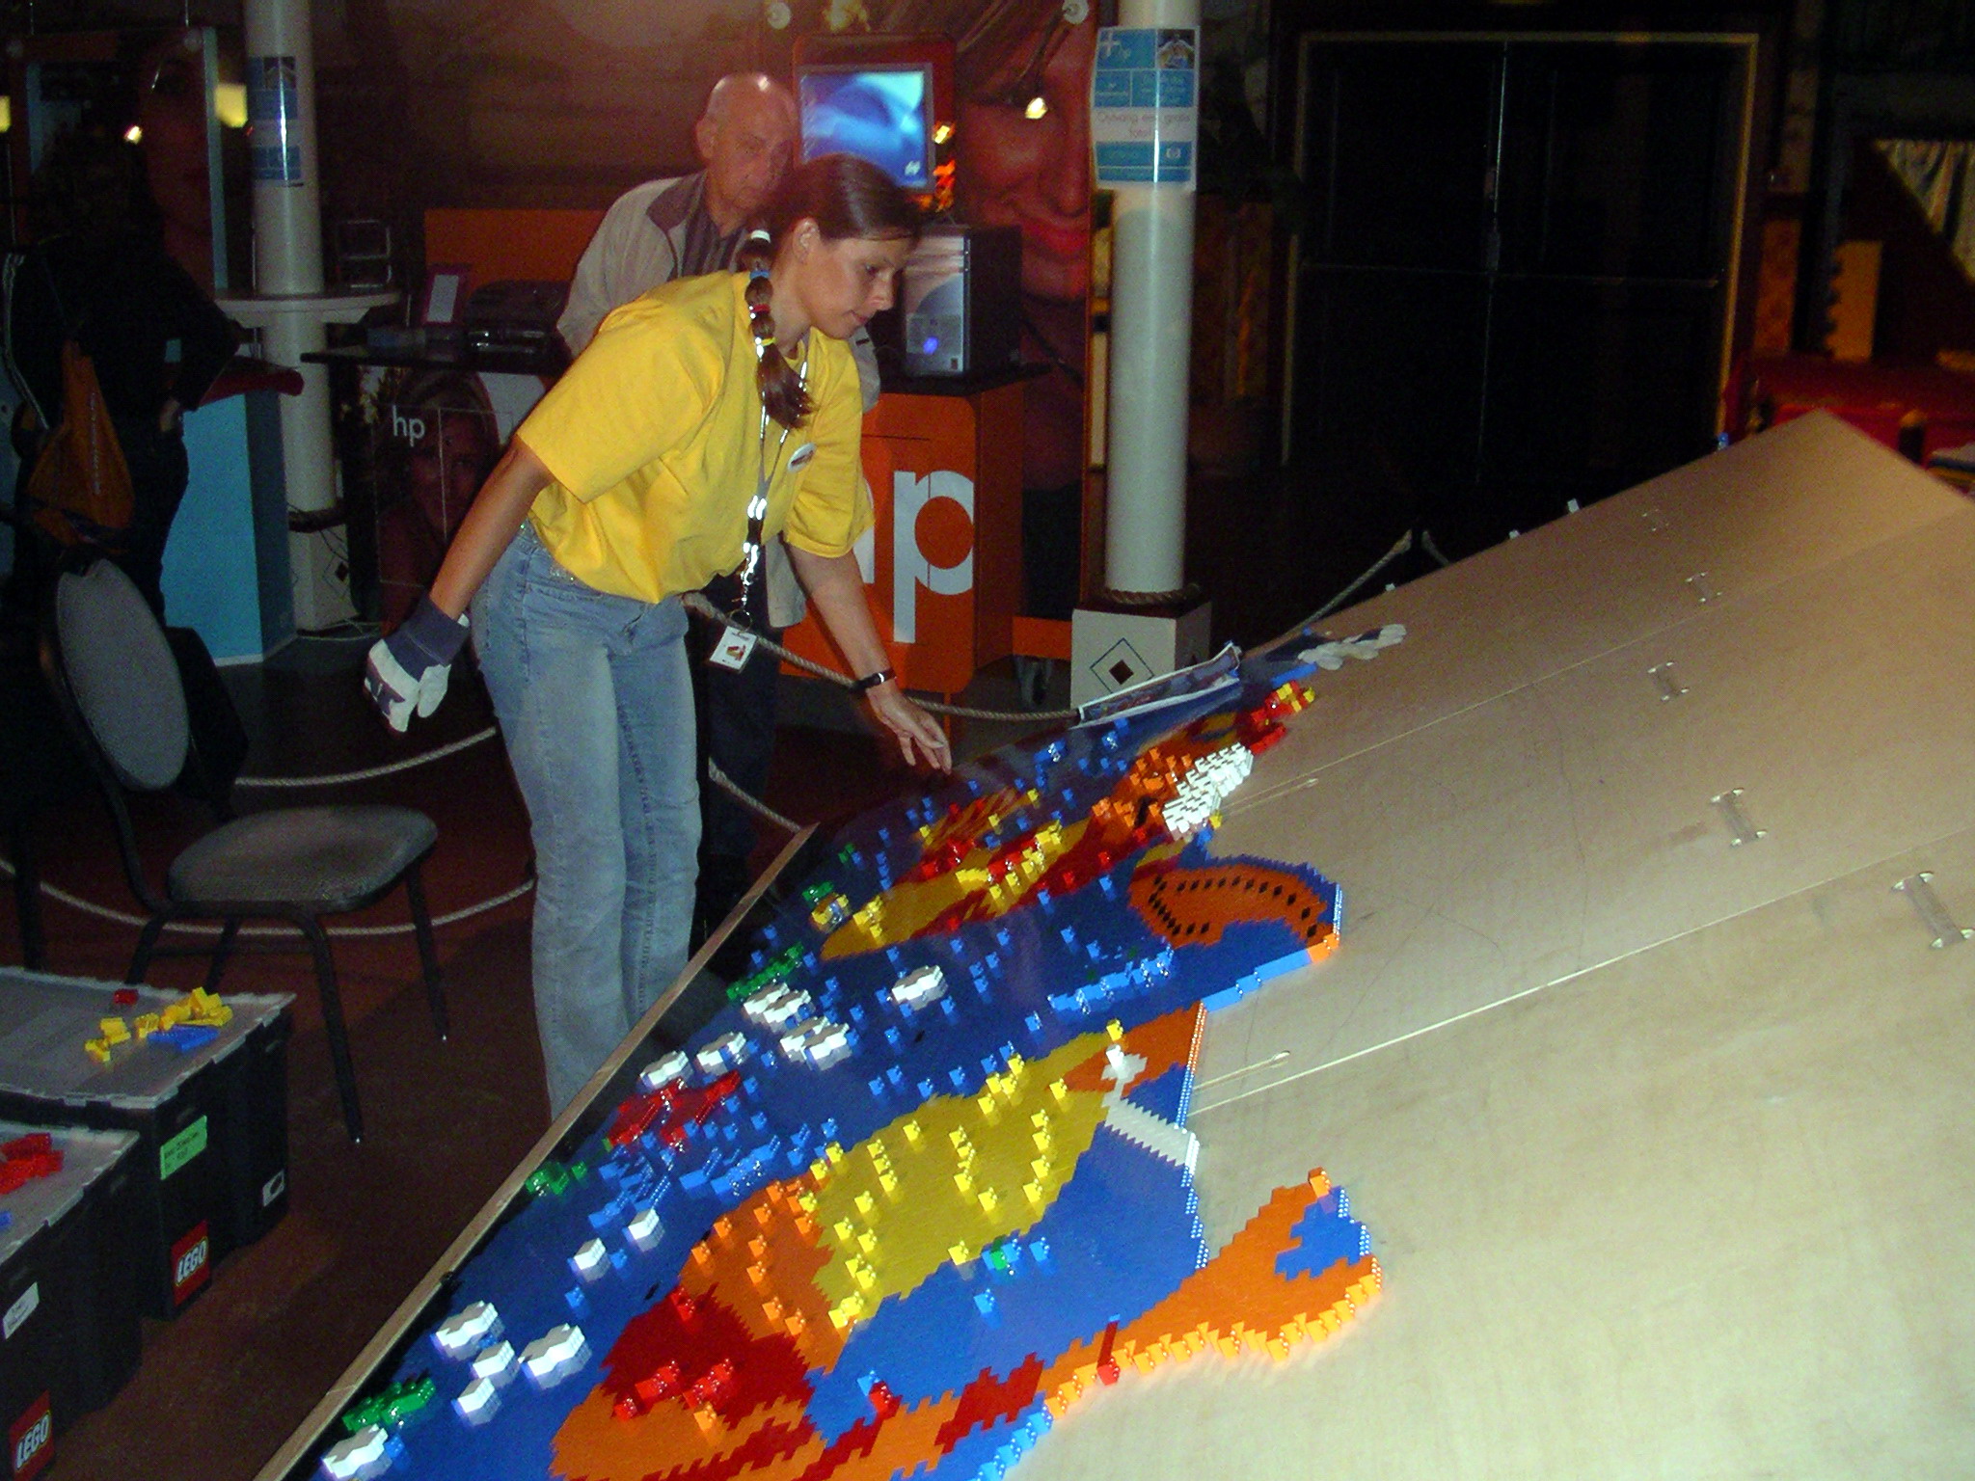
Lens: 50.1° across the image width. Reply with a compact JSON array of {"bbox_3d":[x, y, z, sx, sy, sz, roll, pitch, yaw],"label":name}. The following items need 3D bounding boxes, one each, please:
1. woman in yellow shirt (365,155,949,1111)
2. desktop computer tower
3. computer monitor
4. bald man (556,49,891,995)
[{"bbox_3d":[-0.469,-0.073,3.050,0.680,1.490,0.600,11,17,37],"label":"woman in yellow shirt"},{"bbox_3d":[-0.058,-1.198,5.708,0.185,0.375,0.420,5,15,19],"label":"desktop computer tower"},{"bbox_3d":[-0.290,-1.544,5.319,0.375,0.315,0.070,6,18,21],"label":"computer monitor"},{"bbox_3d":[-0.516,-0.427,4.096,0.600,1.680,0.420,-4,15,-19],"label":"bald man"}]

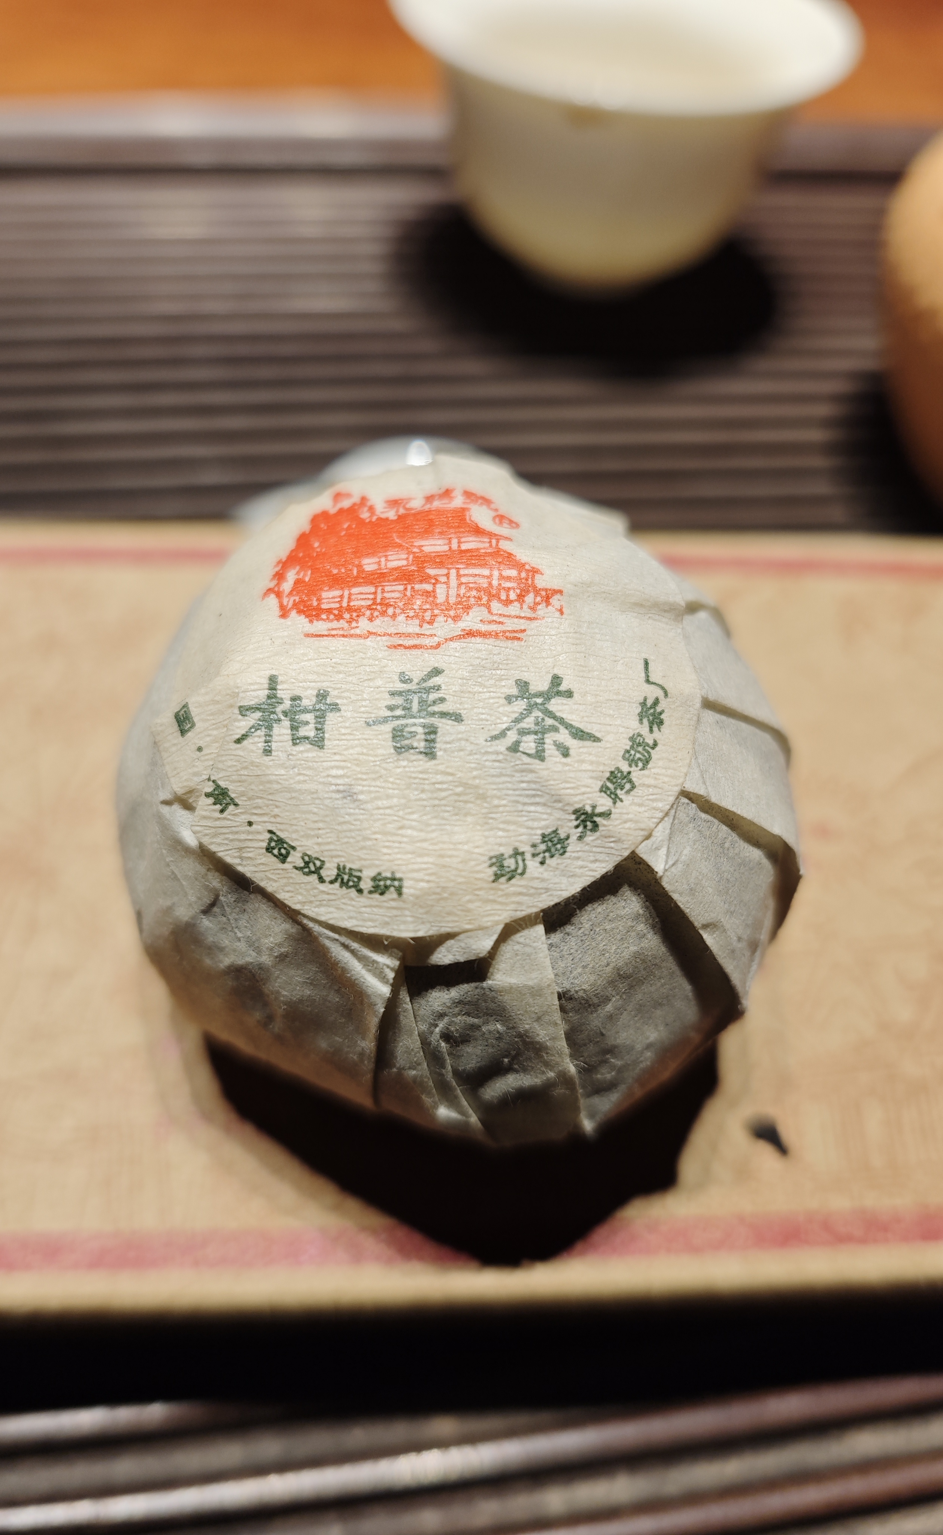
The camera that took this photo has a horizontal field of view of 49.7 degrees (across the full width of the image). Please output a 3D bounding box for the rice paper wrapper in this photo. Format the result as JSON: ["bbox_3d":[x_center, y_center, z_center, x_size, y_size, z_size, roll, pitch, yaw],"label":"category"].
[{"bbox_3d":[-0.001,0.002,0.099,0.064,0.057,0.064,-1,67,0],"label":"rice paper wrapper"}]

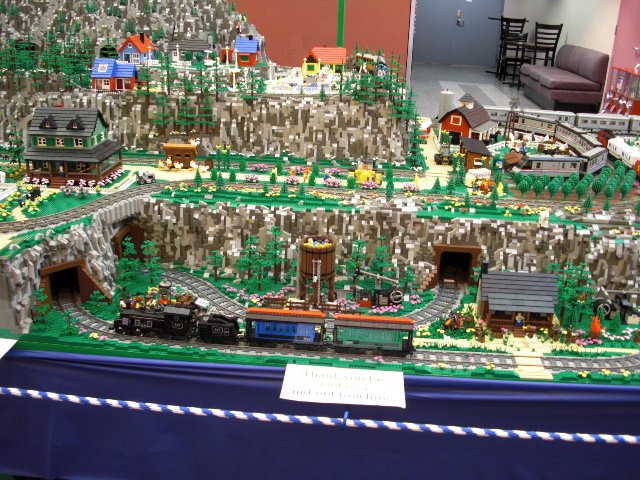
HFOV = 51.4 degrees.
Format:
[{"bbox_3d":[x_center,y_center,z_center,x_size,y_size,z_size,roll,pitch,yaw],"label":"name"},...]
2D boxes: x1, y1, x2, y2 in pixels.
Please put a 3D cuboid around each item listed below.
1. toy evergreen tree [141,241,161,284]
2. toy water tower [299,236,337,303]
[{"bbox_3d":[-0.515,0.068,2.010,0.065,0.146,0.065,2,24,3],"label":"toy evergreen tree"},{"bbox_3d":[-0.006,0.091,1.972,0.103,0.187,0.103,4,21,4],"label":"toy water tower"}]

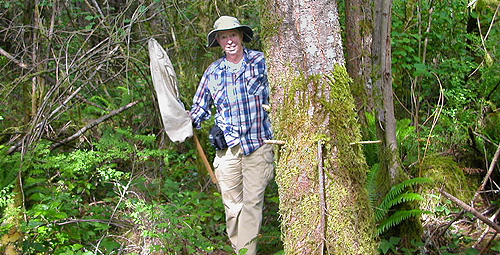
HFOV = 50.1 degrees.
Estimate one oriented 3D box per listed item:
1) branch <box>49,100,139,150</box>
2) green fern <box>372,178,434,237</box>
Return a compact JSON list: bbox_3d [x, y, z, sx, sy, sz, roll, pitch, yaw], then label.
[{"bbox_3d":[-1.571,-0.020,5.400,0.950,0.500,0.250,-2,4,-6],"label":"branch"},{"bbox_3d":[1.141,0.599,4.050,0.500,0.460,0.450,-2,4,-6],"label":"green fern"}]

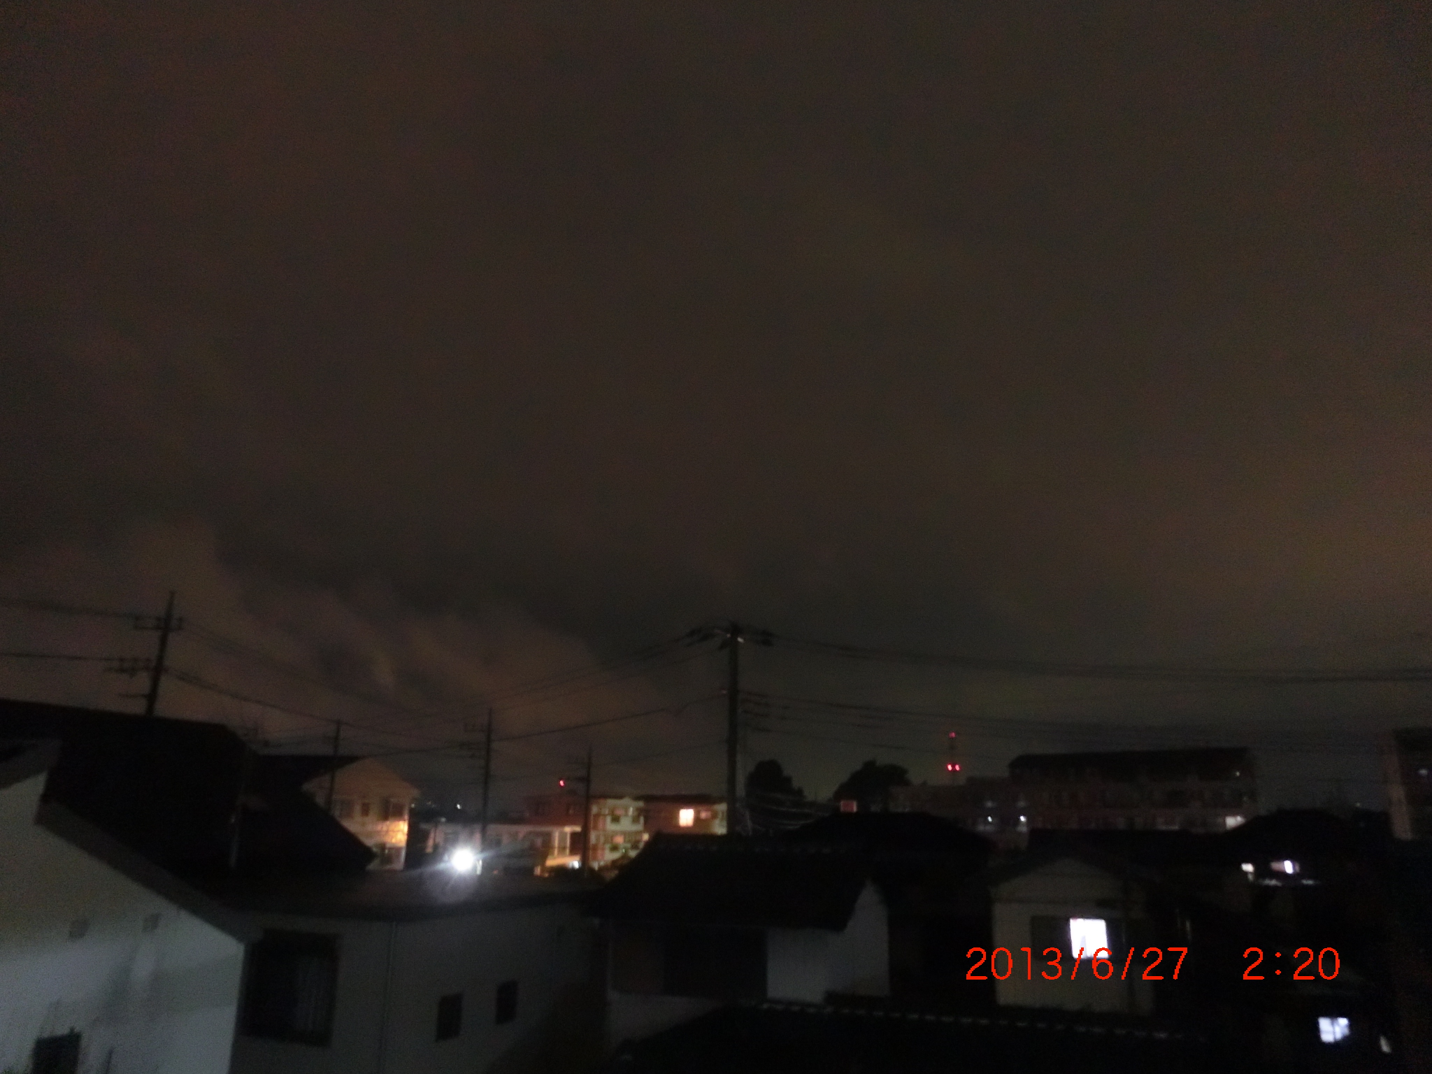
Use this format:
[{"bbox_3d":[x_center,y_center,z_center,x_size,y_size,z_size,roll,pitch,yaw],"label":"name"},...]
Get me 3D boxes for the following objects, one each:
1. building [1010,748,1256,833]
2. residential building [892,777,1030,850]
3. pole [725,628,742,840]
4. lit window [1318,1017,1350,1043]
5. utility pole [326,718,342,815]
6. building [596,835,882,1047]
[{"bbox_3d":[43.894,28.880,104.015,23.220,11.925,9.000,-6,-18,22],"label":"building"},{"bbox_3d":[27.835,31.943,110.114,14.563,9.194,9.000,-6,-18,22],"label":"residential building"},{"bbox_3d":[0.402,7.845,22.588,0.330,12.000,0.330,-6,-18,22],"label":"pole"},{"bbox_3d":[16.198,12.927,26.026,0.821,0.747,0.100,-6,-18,22],"label":"lit window"},{"bbox_3d":[-18.633,13.963,47.531,0.300,10.300,0.300,-6,-18,22],"label":"utility pole"},{"bbox_3d":[0.704,8.275,16.557,4.200,6.500,4.700,-6,-18,22],"label":"building"}]

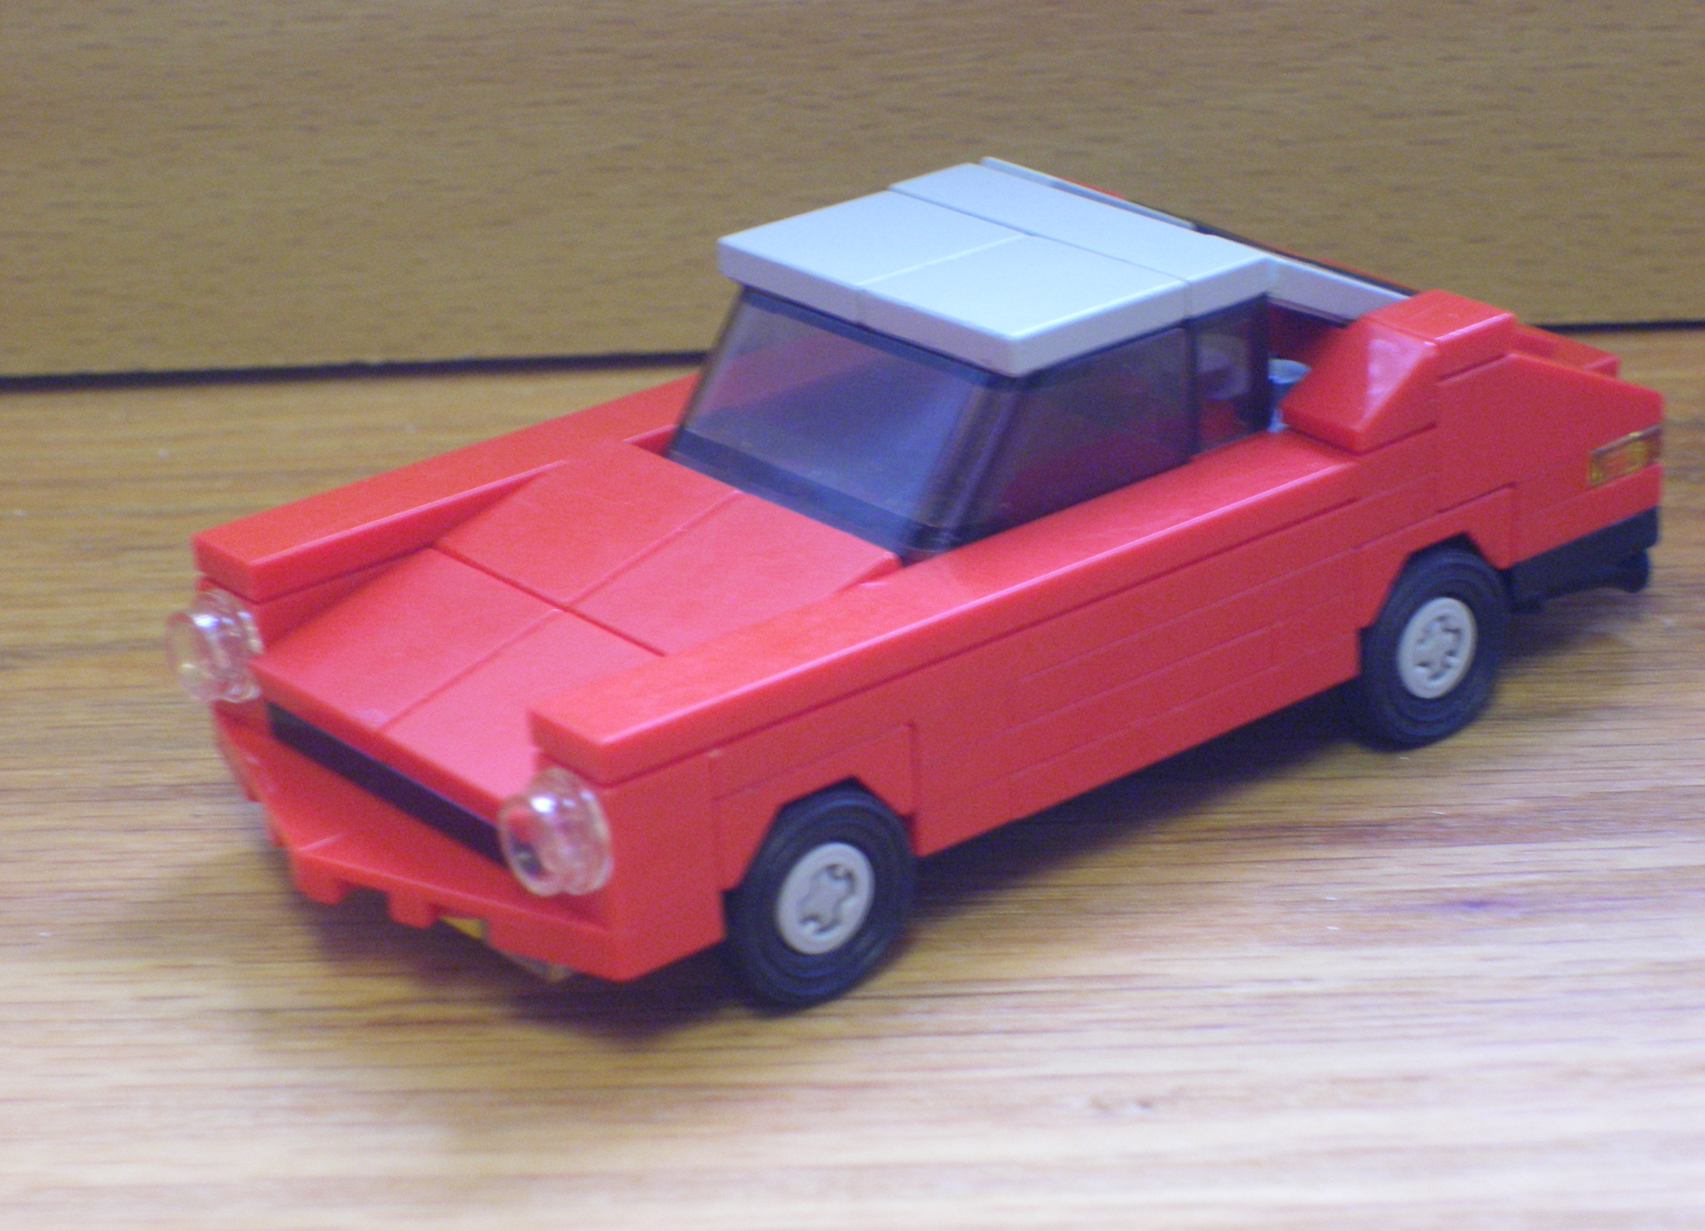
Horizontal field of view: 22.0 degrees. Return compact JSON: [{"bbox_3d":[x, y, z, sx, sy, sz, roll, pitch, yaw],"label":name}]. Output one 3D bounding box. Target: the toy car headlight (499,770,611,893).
[{"bbox_3d":[-0.018,0.014,0.269,0.003,0.008,0.008,-20,28,-34],"label":"toy car headlight"}]

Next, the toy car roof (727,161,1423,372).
[{"bbox_3d":[0.018,-0.024,0.315,0.046,0.011,0.032,-20,28,-34],"label":"toy car roof"}]

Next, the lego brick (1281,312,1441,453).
[{"bbox_3d":[0.035,-0.016,0.304,0.008,0.006,0.008,-20,28,-34],"label":"lego brick"}]

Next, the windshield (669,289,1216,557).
[{"bbox_3d":[0.004,-0.014,0.305,0.024,0.013,0.032,-20,28,-34],"label":"windshield"}]

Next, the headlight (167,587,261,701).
[{"bbox_3d":[-0.044,0.003,0.298,0.003,0.008,0.008,-20,28,-34],"label":"headlight"}]

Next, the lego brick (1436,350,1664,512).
[{"bbox_3d":[0.048,-0.016,0.315,0.024,0.010,0.008,-20,28,-34],"label":"lego brick"}]

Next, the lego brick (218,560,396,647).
[{"bbox_3d":[-0.039,0.001,0.302,0.009,0.009,0.008,-20,28,-34],"label":"lego brick"}]

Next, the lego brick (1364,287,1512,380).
[{"bbox_3d":[0.041,-0.020,0.308,0.008,0.003,0.008,-20,28,-34],"label":"lego brick"}]

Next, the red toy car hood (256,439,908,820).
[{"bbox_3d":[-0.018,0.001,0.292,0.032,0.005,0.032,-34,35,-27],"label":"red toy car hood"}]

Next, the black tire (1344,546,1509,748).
[{"bbox_3d":[0.040,0.001,0.314,0.017,0.017,0.006,-20,28,-34],"label":"black tire"}]

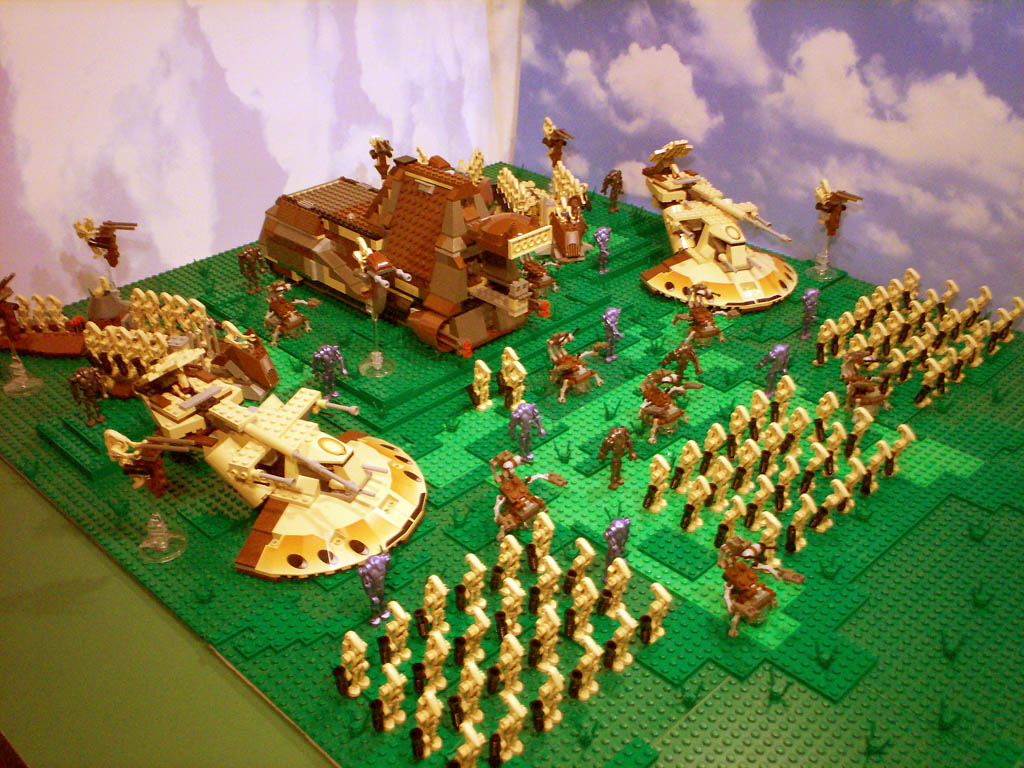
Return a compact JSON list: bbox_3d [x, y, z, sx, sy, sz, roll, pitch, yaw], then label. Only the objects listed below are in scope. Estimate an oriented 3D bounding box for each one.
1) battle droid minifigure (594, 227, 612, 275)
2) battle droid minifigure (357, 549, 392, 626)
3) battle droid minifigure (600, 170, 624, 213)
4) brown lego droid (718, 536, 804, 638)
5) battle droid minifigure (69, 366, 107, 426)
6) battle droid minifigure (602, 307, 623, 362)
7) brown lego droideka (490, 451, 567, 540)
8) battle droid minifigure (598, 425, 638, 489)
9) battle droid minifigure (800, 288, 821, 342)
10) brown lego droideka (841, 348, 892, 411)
[{"bbox_3d":[0.099,-0.140,1.117,0.027,0.051,0.024,-27,39,-37],"label":"battle droid minifigure"},{"bbox_3d":[-0.083,0.130,0.671,0.028,0.052,0.023,-27,39,-37],"label":"battle droid minifigure"},{"bbox_3d":[0.122,-0.231,1.273,0.029,0.051,0.019,-27,39,-37],"label":"battle droid minifigure"},{"bbox_3d":[0.151,0.124,0.667,0.046,0.057,0.056,-27,39,-37],"label":"brown lego droid"},{"bbox_3d":[-0.342,0.011,0.863,0.030,0.052,0.022,-27,39,-37],"label":"battle droid minifigure"},{"bbox_3d":[0.093,-0.042,0.950,0.027,0.051,0.029,-27,39,-37],"label":"battle droid minifigure"},{"bbox_3d":[0.006,0.078,0.754,0.055,0.048,0.043,-27,39,-37],"label":"brown lego droideka"},{"bbox_3d":[0.079,0.054,0.792,0.030,0.052,0.023,-27,39,-37],"label":"battle droid minifigure"},{"bbox_3d":[0.279,-0.065,0.995,0.027,0.051,0.025,-27,39,-37],"label":"battle droid minifigure"},{"bbox_3d":[0.295,0.001,0.882,0.054,0.048,0.042,-24,38,-34],"label":"brown lego droideka"}]

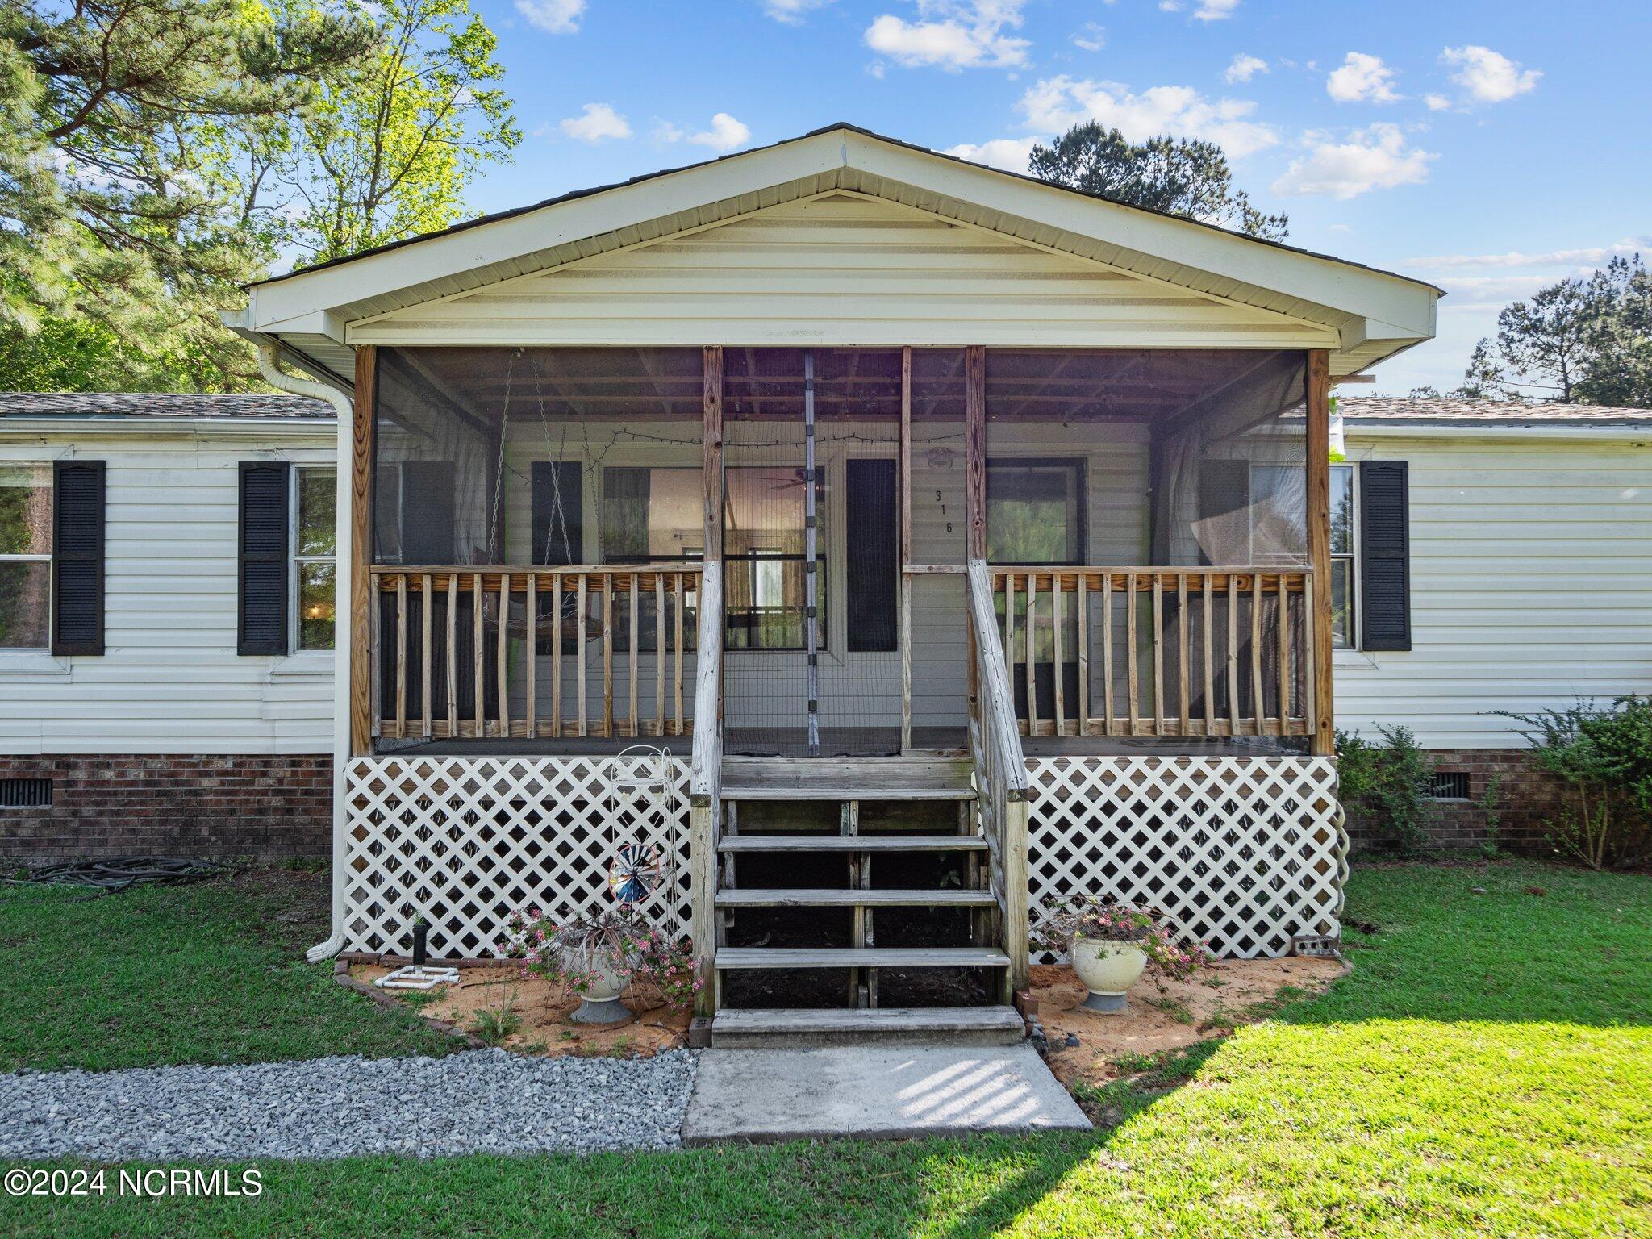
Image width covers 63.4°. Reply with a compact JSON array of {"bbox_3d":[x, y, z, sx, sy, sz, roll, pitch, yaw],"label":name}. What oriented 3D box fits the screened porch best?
[{"bbox_3d":[0.064,-0.297,8.072,4.849,2.050,2.950,0,-1,-2],"label":"screened porch"}]

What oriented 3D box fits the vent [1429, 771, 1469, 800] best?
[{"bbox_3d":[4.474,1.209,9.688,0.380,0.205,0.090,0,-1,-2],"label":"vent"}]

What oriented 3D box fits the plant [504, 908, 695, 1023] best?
[{"bbox_3d":[-0.934,1.425,5.578,0.798,0.455,0.680,0,-1,-2],"label":"plant"}]

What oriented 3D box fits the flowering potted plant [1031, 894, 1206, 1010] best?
[{"bbox_3d":[1.259,1.431,5.774,0.717,0.463,0.620,0,-1,-2],"label":"flowering potted plant"}]

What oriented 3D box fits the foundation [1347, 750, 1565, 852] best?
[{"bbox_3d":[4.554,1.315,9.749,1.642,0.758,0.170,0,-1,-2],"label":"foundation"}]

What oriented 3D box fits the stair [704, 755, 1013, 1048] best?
[{"bbox_3d":[0.148,1.170,5.912,1.221,1.030,1.380,0,-1,-2],"label":"stair"}]

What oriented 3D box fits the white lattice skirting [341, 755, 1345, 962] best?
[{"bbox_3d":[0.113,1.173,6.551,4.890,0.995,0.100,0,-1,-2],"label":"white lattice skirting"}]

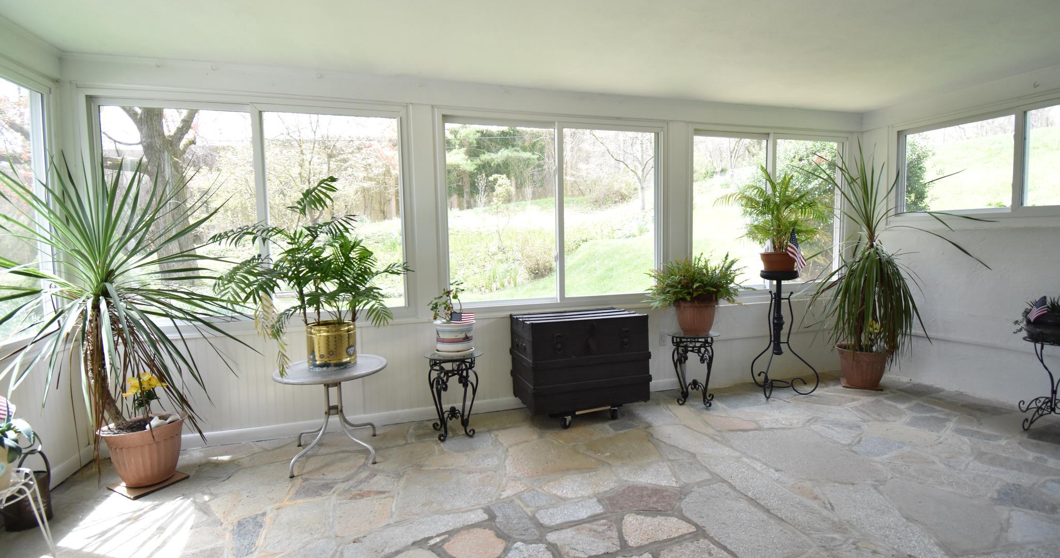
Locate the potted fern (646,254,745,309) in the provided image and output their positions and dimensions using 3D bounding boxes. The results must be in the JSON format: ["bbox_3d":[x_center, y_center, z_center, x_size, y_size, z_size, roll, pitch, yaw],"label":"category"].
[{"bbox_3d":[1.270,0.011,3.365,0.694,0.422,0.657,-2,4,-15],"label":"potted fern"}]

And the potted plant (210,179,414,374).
[{"bbox_3d":[-1.194,-0.024,2.465,0.972,1.081,0.814,-2,3,-15],"label":"potted plant"}]

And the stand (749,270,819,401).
[{"bbox_3d":[1.923,0.414,3.426,0.463,0.944,0.435,-2,3,-15],"label":"stand"}]

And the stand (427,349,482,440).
[{"bbox_3d":[-0.510,0.767,2.936,0.372,0.539,0.372,-2,4,-10],"label":"stand"}]

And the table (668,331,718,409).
[{"bbox_3d":[1.284,0.691,3.419,0.360,0.539,0.360,0,5,20],"label":"table"}]

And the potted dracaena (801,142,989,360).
[{"bbox_3d":[2.747,-0.141,3.565,1.054,2.009,0.967,-2,4,-15],"label":"potted dracaena"}]

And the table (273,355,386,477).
[{"bbox_3d":[-1.116,0.756,2.527,0.593,0.504,0.593,-2,3,-15],"label":"table"}]

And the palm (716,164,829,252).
[{"bbox_3d":[1.811,-0.476,3.314,0.757,0.746,0.689,-2,3,-15],"label":"palm"}]

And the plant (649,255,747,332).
[{"bbox_3d":[1.272,0.113,3.373,0.694,0.620,0.657,-2,4,-15],"label":"plant"}]

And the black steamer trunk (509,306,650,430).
[{"bbox_3d":[0.347,0.589,3.096,0.855,0.685,0.470,-2,4,-18],"label":"black steamer trunk"}]

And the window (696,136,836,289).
[{"bbox_3d":[2.164,-0.605,3.997,1.649,1.321,0.087,-2,4,-15],"label":"window"}]

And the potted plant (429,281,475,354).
[{"bbox_3d":[-0.489,0.246,2.782,0.301,0.461,0.282,-2,3,-15],"label":"potted plant"}]

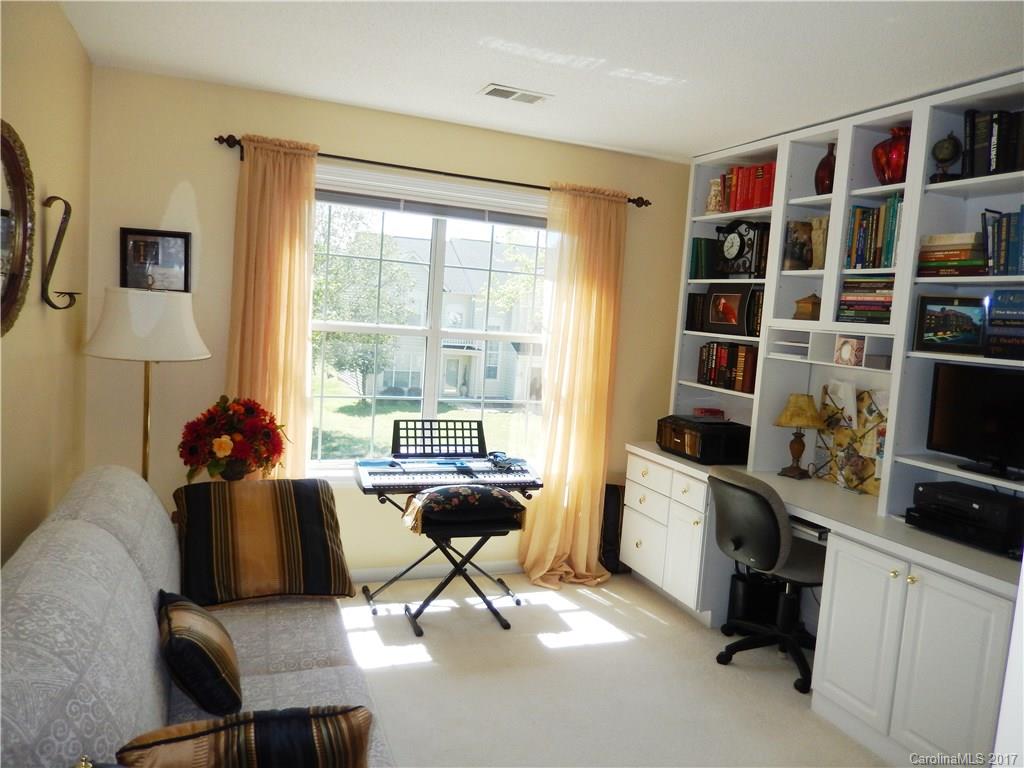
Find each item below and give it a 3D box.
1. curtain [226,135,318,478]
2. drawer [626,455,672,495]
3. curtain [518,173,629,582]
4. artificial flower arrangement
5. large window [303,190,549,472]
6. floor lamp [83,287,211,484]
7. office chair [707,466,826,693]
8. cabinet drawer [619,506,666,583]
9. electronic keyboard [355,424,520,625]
[{"bbox_3d":[-1.173,-0.031,3.530,0.420,2.180,0.200,1,6,-23],"label":"curtain"},{"bbox_3d":[0.922,0.504,4.119,0.400,0.150,0.430,1,6,-23],"label":"drawer"},{"bbox_3d":[0.368,0.022,4.133,0.600,2.190,0.240,1,6,-23],"label":"curtain"},{"bbox_3d":[-1.171,0.266,3.109,0.410,0.420,0.380,1,6,-23],"label":"artificial flower arrangement"},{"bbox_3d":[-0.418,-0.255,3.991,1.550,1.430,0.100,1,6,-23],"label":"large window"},{"bbox_3d":[-1.516,0.353,3.074,0.465,1.510,0.465,1,6,-23],"label":"floor lamp"},{"bbox_3d":[1.220,0.833,3.311,0.600,0.850,0.580,0,6,-32],"label":"office chair"},{"bbox_3d":[0.898,0.893,4.156,0.400,0.335,0.430,1,6,-23],"label":"cabinet drawer"},{"bbox_3d":[-0.317,0.660,3.806,0.960,0.900,0.430,1,6,-23],"label":"electronic keyboard"}]

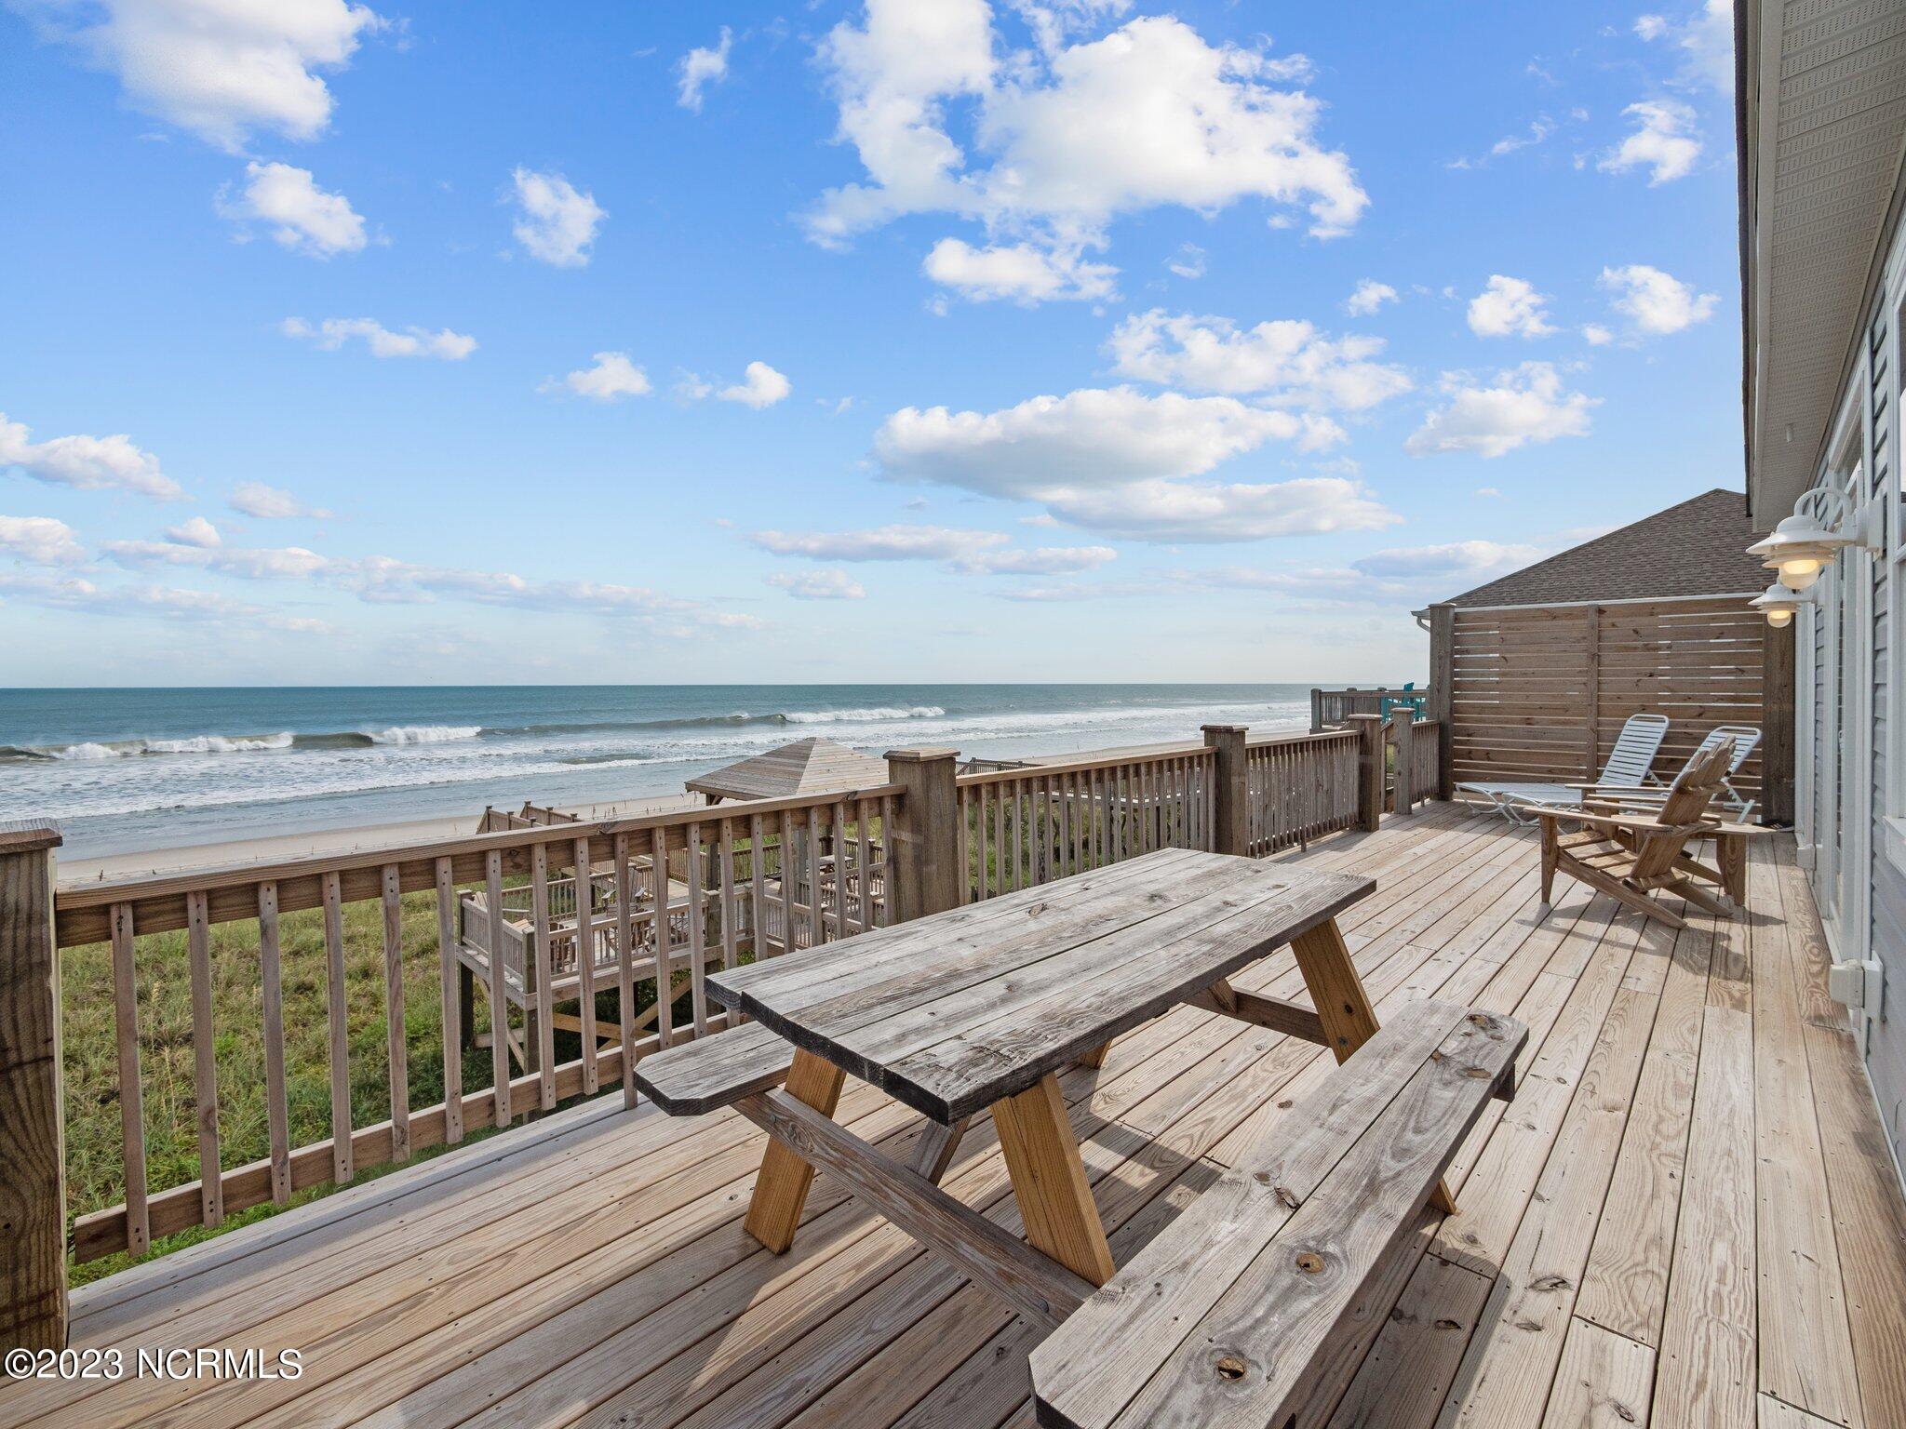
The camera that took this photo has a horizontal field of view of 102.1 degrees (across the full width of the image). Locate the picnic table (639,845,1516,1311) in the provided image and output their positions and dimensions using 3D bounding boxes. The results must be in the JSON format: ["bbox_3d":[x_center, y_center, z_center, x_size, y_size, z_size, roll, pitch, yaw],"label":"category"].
[{"bbox_3d":[0.406,0.914,1.988,1.840,0.780,1.470,-2,3,-44],"label":"picnic table"}]

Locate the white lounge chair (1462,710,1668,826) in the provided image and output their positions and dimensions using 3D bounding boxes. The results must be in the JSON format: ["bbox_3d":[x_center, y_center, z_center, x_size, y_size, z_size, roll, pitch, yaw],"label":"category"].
[{"bbox_3d":[6.152,0.537,7.796,1.700,1.060,0.630,0,2,7],"label":"white lounge chair"}]

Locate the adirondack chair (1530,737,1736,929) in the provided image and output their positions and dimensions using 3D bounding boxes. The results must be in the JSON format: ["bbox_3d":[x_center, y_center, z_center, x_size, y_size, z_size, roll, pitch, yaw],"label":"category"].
[{"bbox_3d":[4.217,0.663,4.761,0.780,1.050,0.880,-1,2,-28],"label":"adirondack chair"}]

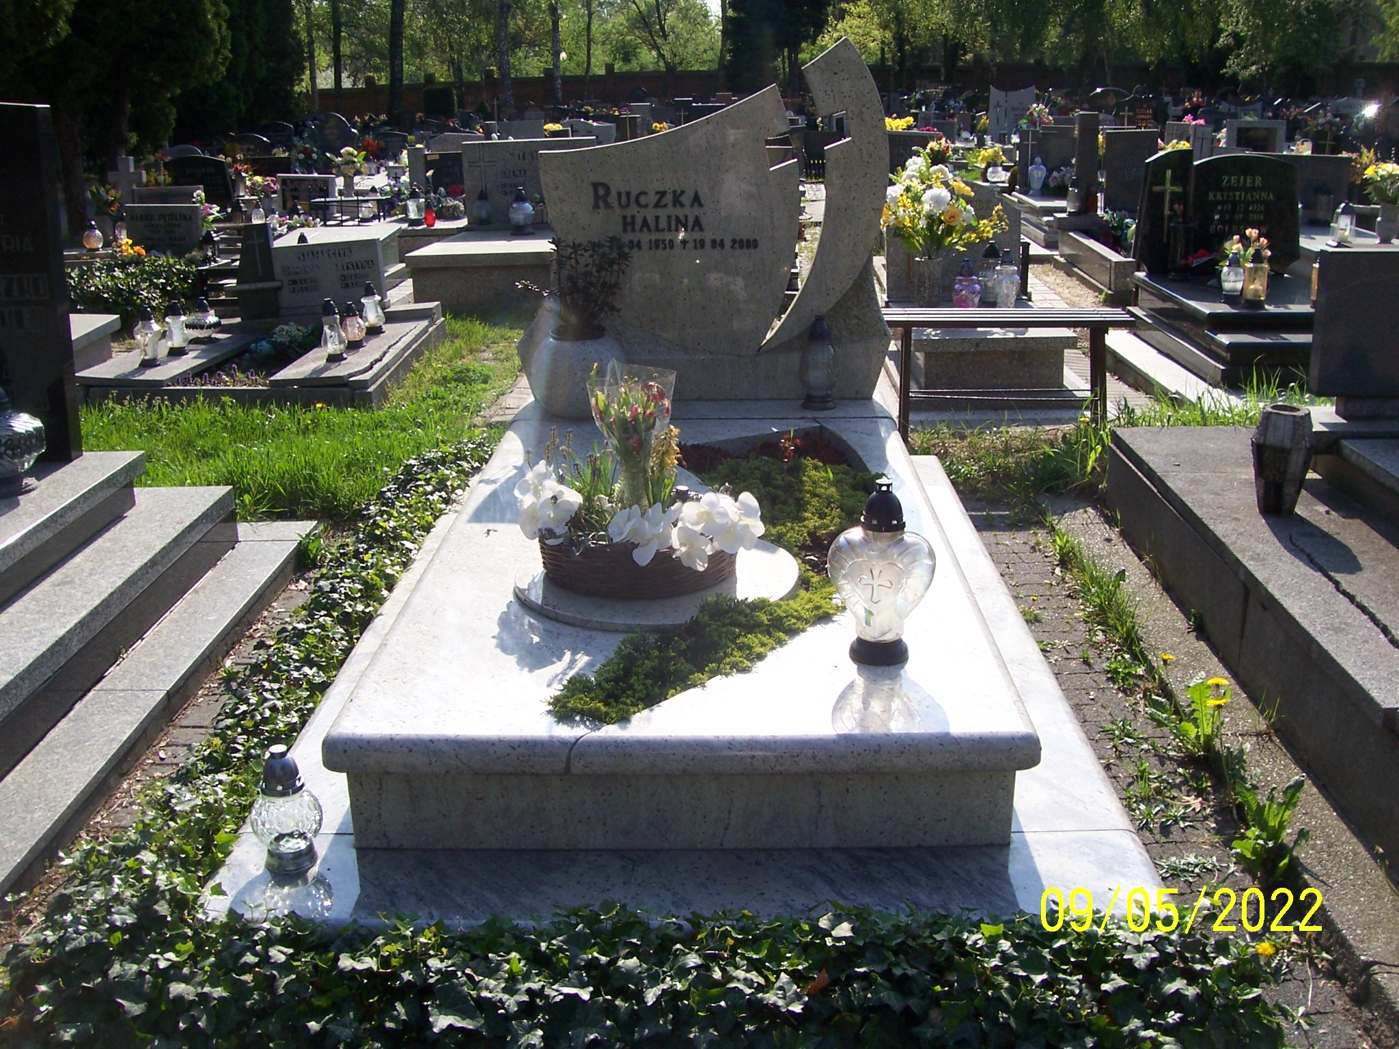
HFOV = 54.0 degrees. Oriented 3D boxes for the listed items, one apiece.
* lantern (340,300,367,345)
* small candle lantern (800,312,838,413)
[{"bbox_3d":[-1.466,-0.845,5.786,0.104,0.188,0.104,0,19,2],"label":"lantern"},{"bbox_3d":[0.348,-0.477,4.017,0.112,0.273,0.112,0,18,2],"label":"small candle lantern"}]

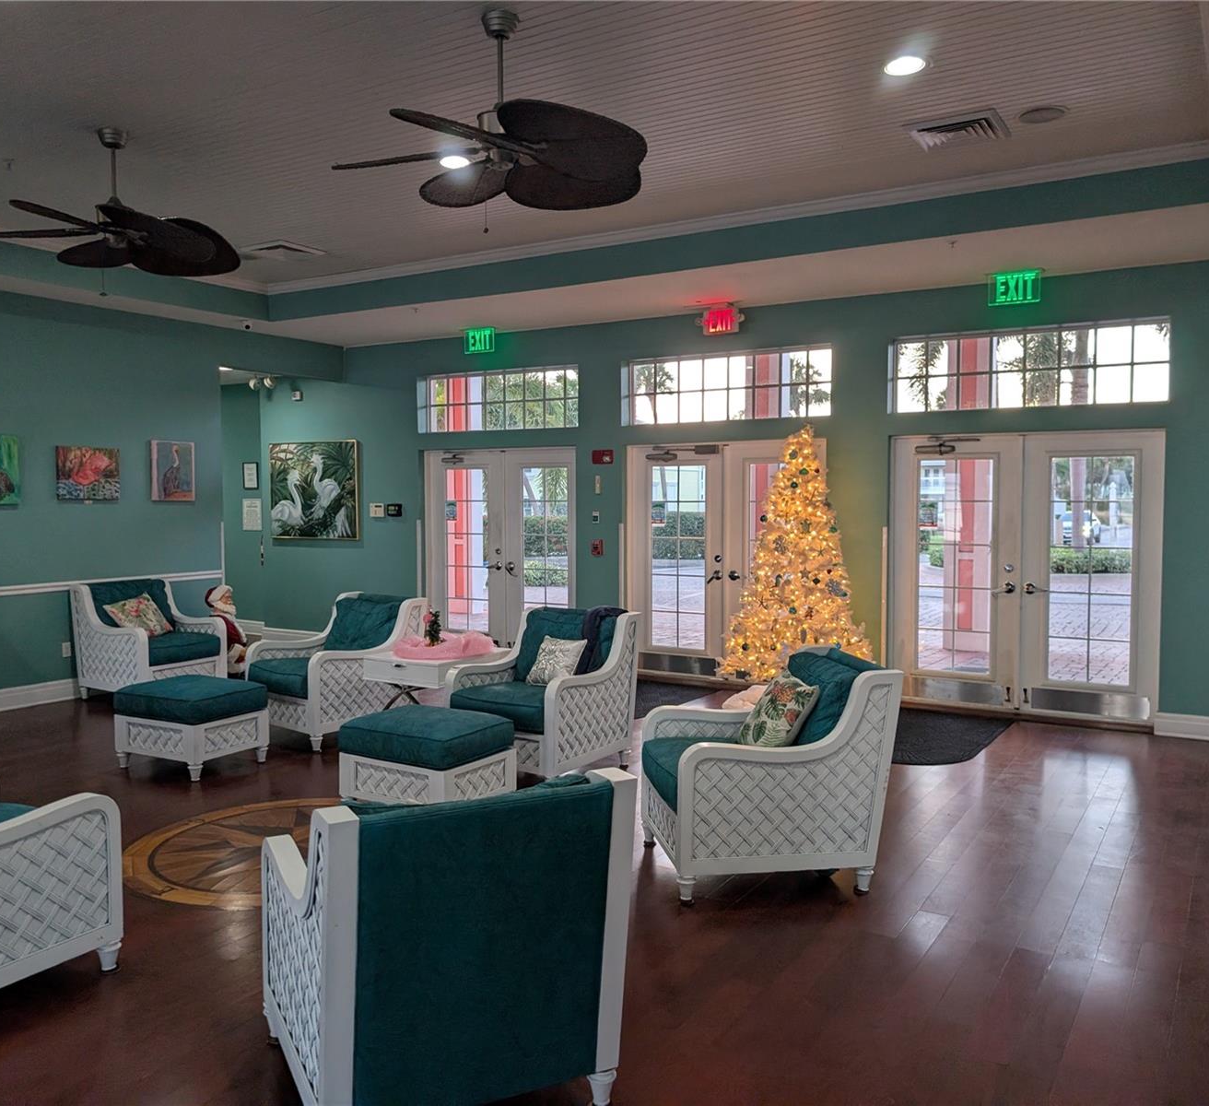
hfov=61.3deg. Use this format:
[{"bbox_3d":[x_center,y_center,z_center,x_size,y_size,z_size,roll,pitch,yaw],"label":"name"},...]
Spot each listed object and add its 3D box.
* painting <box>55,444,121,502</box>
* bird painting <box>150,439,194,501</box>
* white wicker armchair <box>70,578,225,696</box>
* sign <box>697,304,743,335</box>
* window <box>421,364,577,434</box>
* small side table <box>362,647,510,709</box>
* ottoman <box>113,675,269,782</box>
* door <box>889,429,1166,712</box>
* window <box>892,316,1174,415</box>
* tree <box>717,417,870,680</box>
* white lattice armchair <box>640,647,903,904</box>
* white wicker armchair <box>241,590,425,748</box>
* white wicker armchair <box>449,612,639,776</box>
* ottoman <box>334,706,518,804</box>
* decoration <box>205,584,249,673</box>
[{"bbox_3d":[-4.215,-0.646,8.346,0.030,0.427,0.535,2,4,32],"label":"painting"},{"bbox_3d":[-3.726,-0.700,8.816,0.042,0.510,0.395,2,4,31],"label":"bird painting"},{"bbox_3d":[-3.648,0.700,8.193,0.910,0.909,0.768,2,4,30],"label":"white wicker armchair"},{"bbox_3d":[0.930,-1.878,8.183,0.420,0.240,0.085,2,4,32],"label":"sign"},{"bbox_3d":[-1.005,-1.462,9.864,1.935,0.563,0.120,2,4,32],"label":"window"},{"bbox_3d":[-1.076,0.947,6.587,0.585,0.600,0.700,2,4,31],"label":"small side table"},{"bbox_3d":[-2.468,1.033,6.118,0.689,0.485,0.546,2,4,28],"label":"ottoman"},{"bbox_3d":[2.989,0.158,7.404,1.865,2.050,0.100,2,4,32],"label":"door"},{"bbox_3d":[3.018,-1.321,7.350,1.867,0.559,0.120,2,4,32],"label":"window"},{"bbox_3d":[1.415,0.118,7.541,1.130,2.140,1.130,2,4,32],"label":"tree"},{"bbox_3d":[0.693,0.922,4.457,0.919,0.910,0.745,-1,3,-10],"label":"white lattice armchair"},{"bbox_3d":[-1.812,0.768,6.971,0.746,0.920,0.935,3,5,39],"label":"white wicker armchair"},{"bbox_3d":[-0.338,0.832,6.014,0.746,0.920,0.935,3,4,34],"label":"white wicker armchair"},{"bbox_3d":[-0.896,1.086,5.200,0.689,0.485,0.546,2,4,33],"label":"ottoman"},{"bbox_3d":[-3.184,0.694,8.632,0.330,0.870,0.330,0,3,2],"label":"decoration"}]

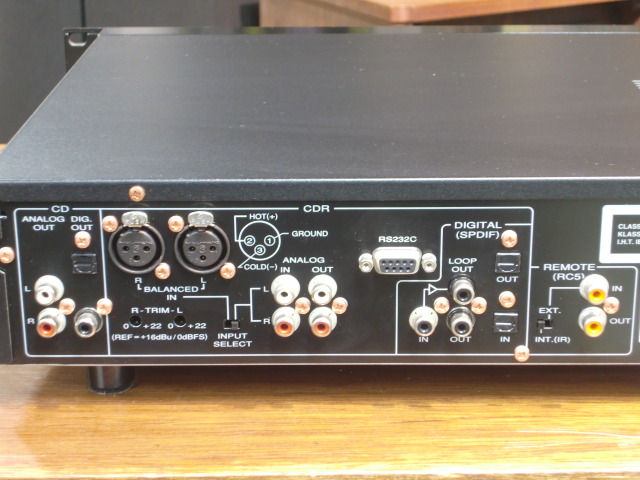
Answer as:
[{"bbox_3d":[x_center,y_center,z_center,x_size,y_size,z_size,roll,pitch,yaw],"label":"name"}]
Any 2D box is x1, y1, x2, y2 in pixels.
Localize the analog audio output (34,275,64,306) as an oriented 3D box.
[{"bbox_3d":[-0.108,0.021,0.582,0.012,0.012,0.009,0,20,0],"label":"analog audio output"}]

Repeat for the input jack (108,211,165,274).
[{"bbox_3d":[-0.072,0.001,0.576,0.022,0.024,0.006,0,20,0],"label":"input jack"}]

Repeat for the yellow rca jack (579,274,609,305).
[{"bbox_3d":[0.110,0.020,0.580,0.012,0.012,0.009,0,20,0],"label":"yellow rca jack"}]

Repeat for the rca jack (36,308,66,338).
[{"bbox_3d":[-0.108,0.034,0.587,0.012,0.012,0.009,0,20,0],"label":"rca jack"}]

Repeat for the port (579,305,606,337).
[{"bbox_3d":[0.110,0.033,0.585,0.012,0.012,0.009,0,20,0],"label":"port"}]

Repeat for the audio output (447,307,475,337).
[{"bbox_3d":[0.057,0.034,0.591,0.012,0.012,0.009,0,19,1],"label":"audio output"}]

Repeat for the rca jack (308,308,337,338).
[{"bbox_3d":[0.001,0.034,0.592,0.012,0.012,0.009,0,19,1],"label":"rca jack"}]

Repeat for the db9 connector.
[{"bbox_3d":[0.031,0.009,0.578,0.020,0.010,0.006,0,20,0],"label":"db9 connector"}]

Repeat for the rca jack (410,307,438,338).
[{"bbox_3d":[0.042,0.034,0.591,0.012,0.012,0.009,0,19,1],"label":"rca jack"}]

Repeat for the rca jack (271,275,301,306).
[{"bbox_3d":[-0.014,0.021,0.587,0.012,0.012,0.009,0,19,1],"label":"rca jack"}]

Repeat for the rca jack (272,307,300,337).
[{"bbox_3d":[-0.014,0.034,0.592,0.012,0.012,0.009,0,19,1],"label":"rca jack"}]

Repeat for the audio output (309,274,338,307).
[{"bbox_3d":[0.001,0.021,0.587,0.012,0.012,0.009,0,19,1],"label":"audio output"}]

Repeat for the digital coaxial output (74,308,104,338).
[{"bbox_3d":[-0.094,0.035,0.593,0.012,0.012,0.009,0,19,1],"label":"digital coaxial output"}]

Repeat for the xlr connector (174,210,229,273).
[{"bbox_3d":[-0.046,0.001,0.576,0.022,0.024,0.006,0,20,0],"label":"xlr connector"}]

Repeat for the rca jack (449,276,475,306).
[{"bbox_3d":[0.057,0.021,0.586,0.011,0.011,0.009,0,19,1],"label":"rca jack"}]

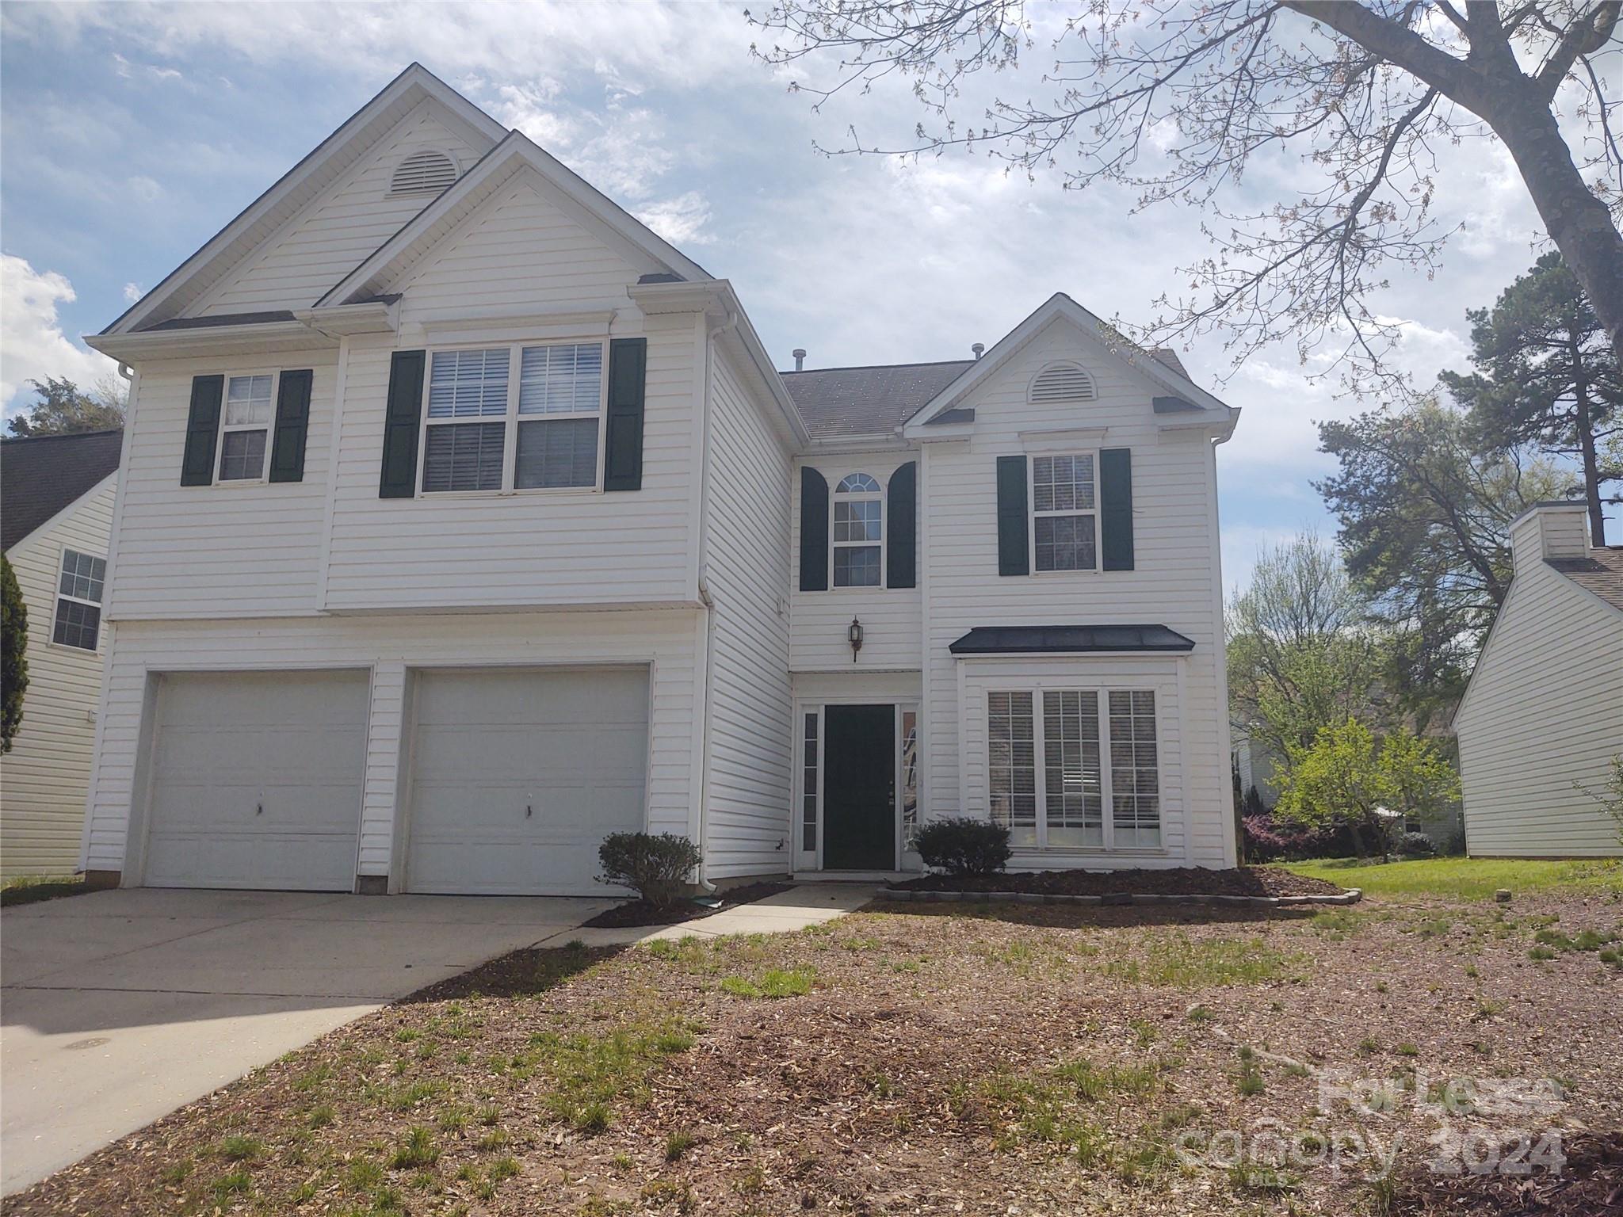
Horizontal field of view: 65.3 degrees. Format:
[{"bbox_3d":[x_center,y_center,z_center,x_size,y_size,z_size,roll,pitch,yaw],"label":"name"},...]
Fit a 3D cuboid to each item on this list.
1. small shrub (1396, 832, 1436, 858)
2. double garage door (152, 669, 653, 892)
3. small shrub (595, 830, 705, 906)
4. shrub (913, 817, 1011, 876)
[{"bbox_3d":[14.554,5.690,30.463,0.950,0.660,0.900,-1,-11,10],"label":"small shrub"},{"bbox_3d":[-4.004,1.645,12.181,5.190,2.135,0.180,-1,-11,10],"label":"double garage door"},{"bbox_3d":[-1.354,2.168,10.563,0.860,0.600,0.800,-1,-11,10],"label":"small shrub"},{"bbox_3d":[1.617,2.557,13.587,1.000,0.640,0.920,-1,-11,10],"label":"shrub"}]

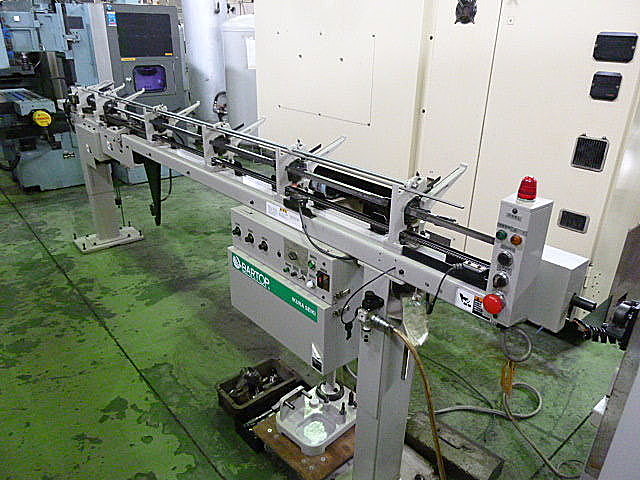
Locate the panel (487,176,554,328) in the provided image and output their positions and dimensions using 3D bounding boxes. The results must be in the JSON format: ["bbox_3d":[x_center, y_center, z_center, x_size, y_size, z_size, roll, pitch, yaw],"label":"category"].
[{"bbox_3d":[0.386,0.025,0.911,0.123,0.291,0.060,-16,28,-36],"label":"panel"}]

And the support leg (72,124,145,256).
[{"bbox_3d":[-1.683,-0.418,3.548,0.460,0.905,0.312,-16,28,-36],"label":"support leg"}]

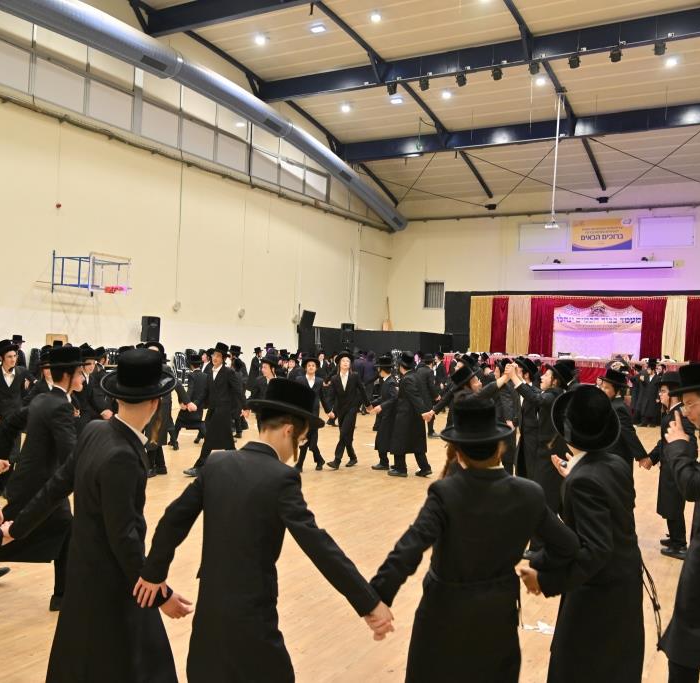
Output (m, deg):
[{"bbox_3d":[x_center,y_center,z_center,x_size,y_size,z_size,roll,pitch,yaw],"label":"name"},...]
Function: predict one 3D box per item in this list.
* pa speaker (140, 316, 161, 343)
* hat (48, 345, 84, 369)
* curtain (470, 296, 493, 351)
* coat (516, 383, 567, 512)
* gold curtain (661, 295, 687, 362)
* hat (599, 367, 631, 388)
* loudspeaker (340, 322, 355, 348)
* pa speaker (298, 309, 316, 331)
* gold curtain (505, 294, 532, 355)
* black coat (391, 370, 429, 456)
[{"bbox_3d":[-5.558,-0.334,21.400,0.390,0.700,0.420,2,-1,42],"label":"pa speaker"},{"bbox_3d":[-1.833,0.097,4.950,0.310,0.130,0.280,-4,0,-12],"label":"hat"},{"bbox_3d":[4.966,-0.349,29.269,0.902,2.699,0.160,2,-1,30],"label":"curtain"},{"bbox_3d":[1.663,0.911,6.600,0.440,1.120,0.480,2,-1,6],"label":"coat"},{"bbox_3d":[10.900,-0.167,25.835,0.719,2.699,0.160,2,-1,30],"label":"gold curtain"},{"bbox_3d":[2.519,0.347,7.300,0.310,0.130,0.280,15,5,27],"label":"hat"},{"bbox_3d":[-0.056,-0.140,21.500,0.400,0.700,0.380,2,-1,-3],"label":"loudspeaker"},{"bbox_3d":[-1.608,-0.811,28.718,0.380,0.710,0.400,20,8,29],"label":"pa speaker"},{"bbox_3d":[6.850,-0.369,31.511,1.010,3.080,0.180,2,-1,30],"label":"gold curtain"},{"bbox_3d":[0.848,1.017,10.850,0.430,1.210,0.520,2,-1,30],"label":"black coat"}]

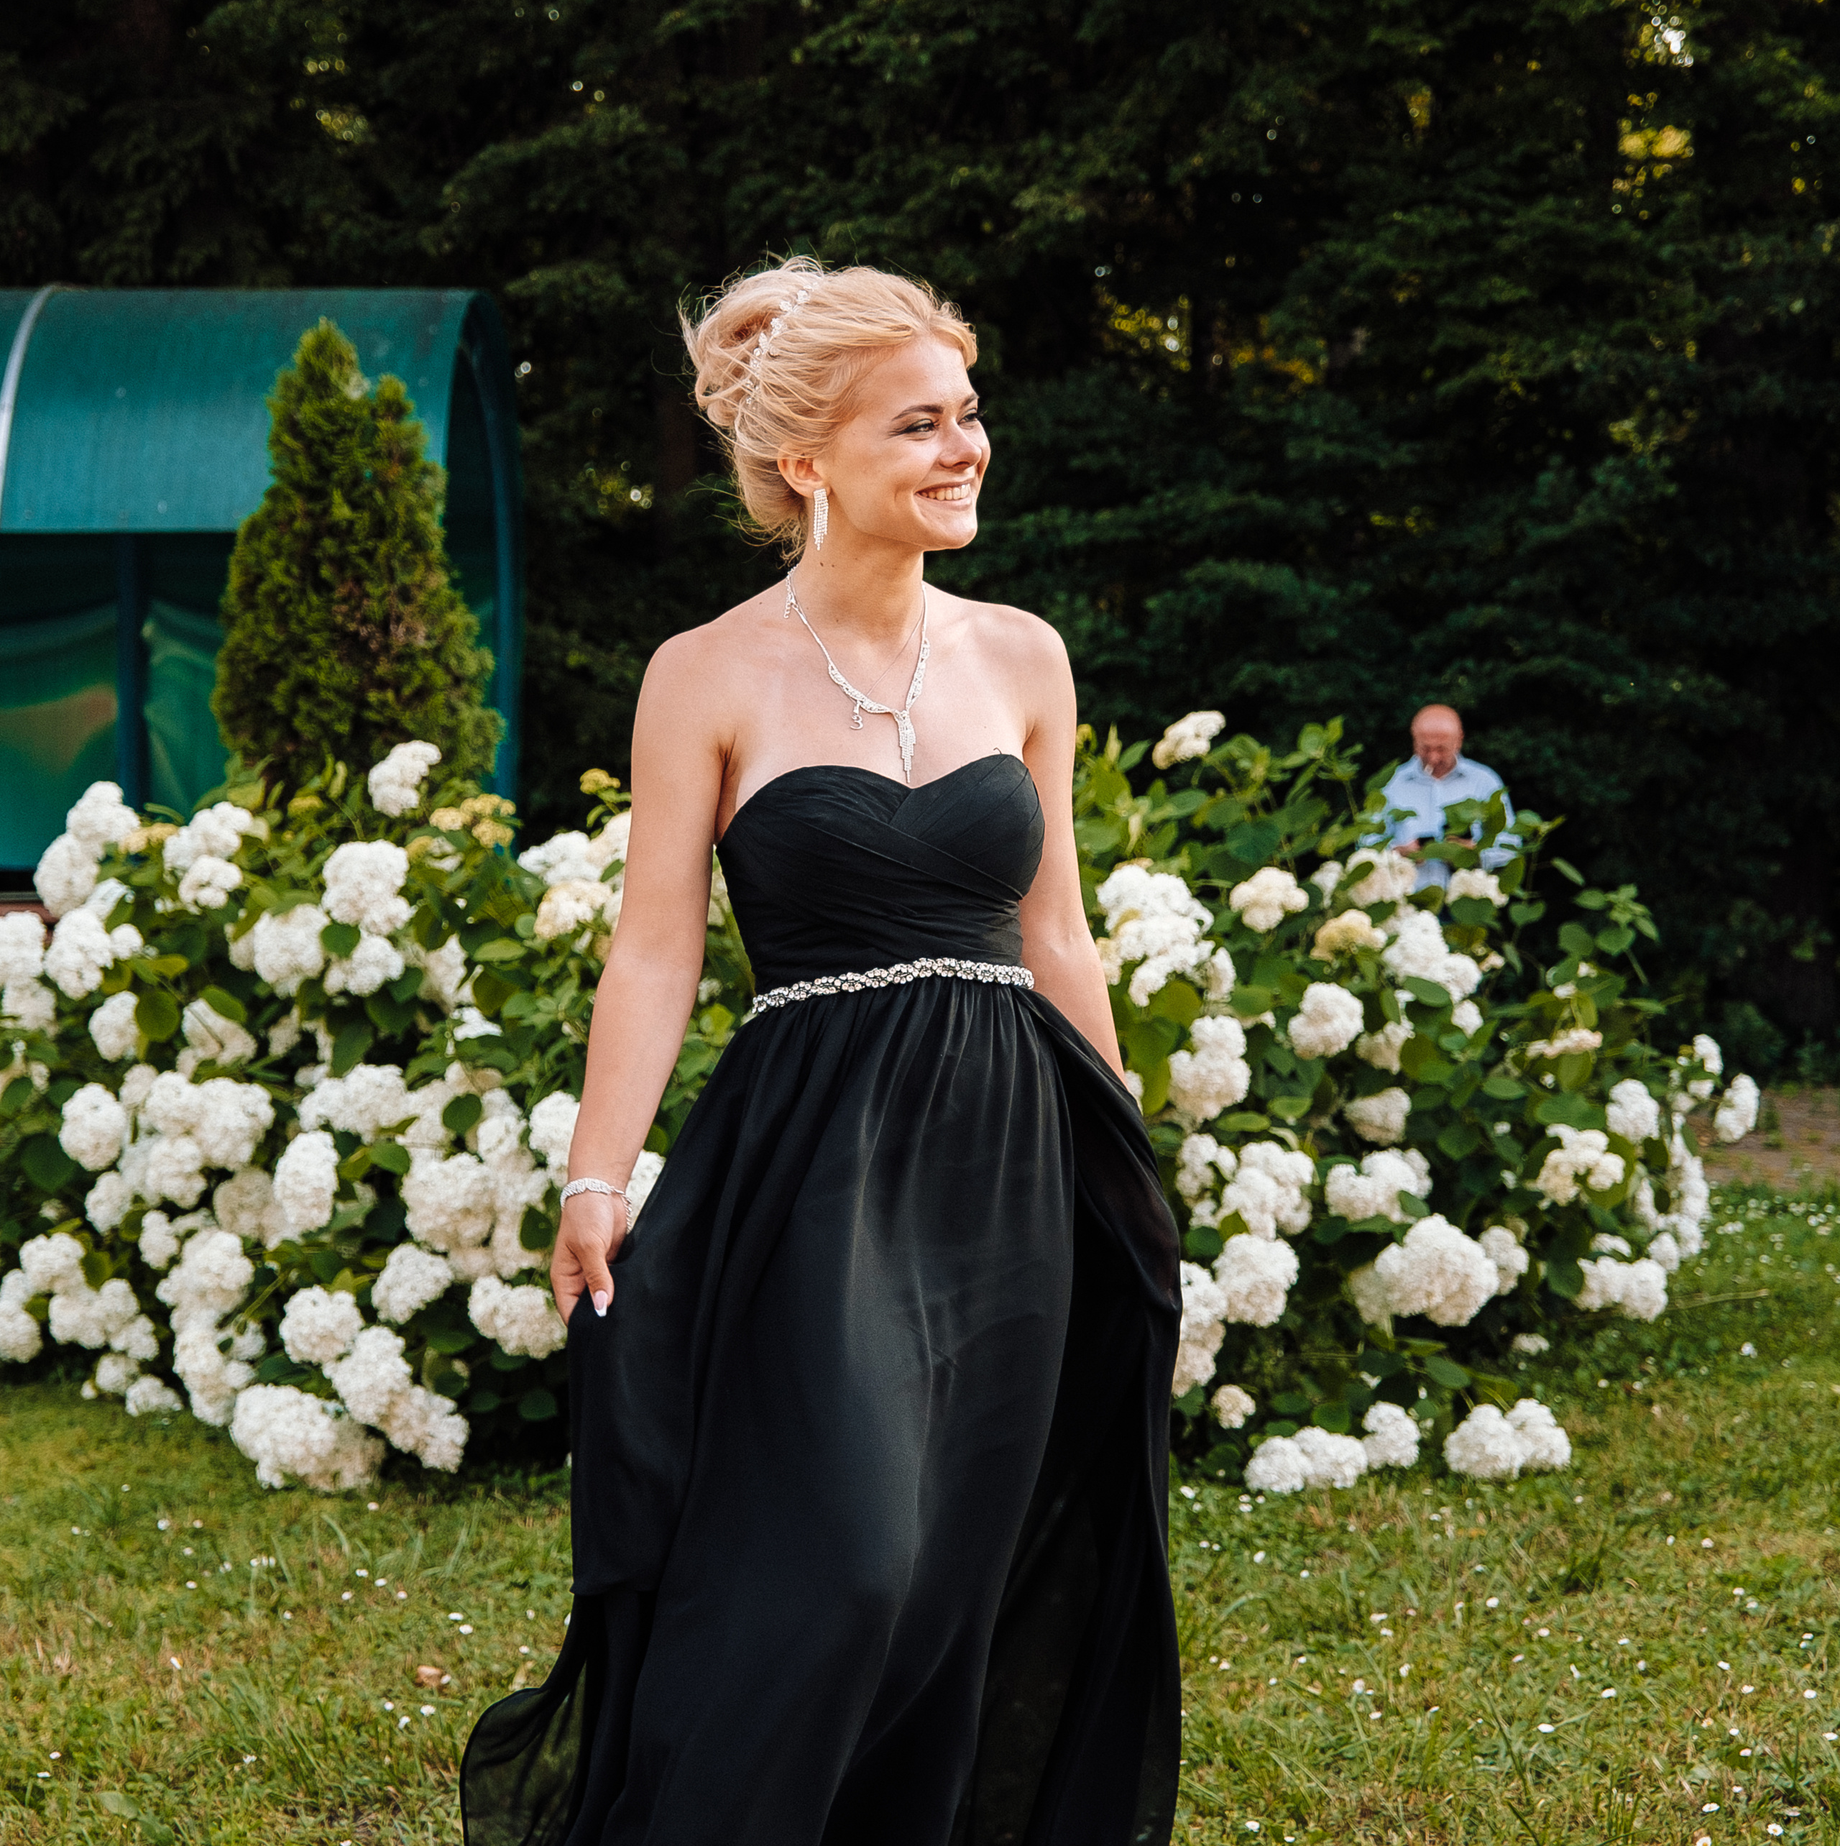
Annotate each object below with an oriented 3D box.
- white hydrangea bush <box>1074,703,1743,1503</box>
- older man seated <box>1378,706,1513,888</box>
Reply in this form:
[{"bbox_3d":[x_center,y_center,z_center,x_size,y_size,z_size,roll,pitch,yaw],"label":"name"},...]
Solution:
[{"bbox_3d":[0.900,0.320,6.750,1.450,1.460,1.300,0,1,0],"label":"white hydrangea bush"},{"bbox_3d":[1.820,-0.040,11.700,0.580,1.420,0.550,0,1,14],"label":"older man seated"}]

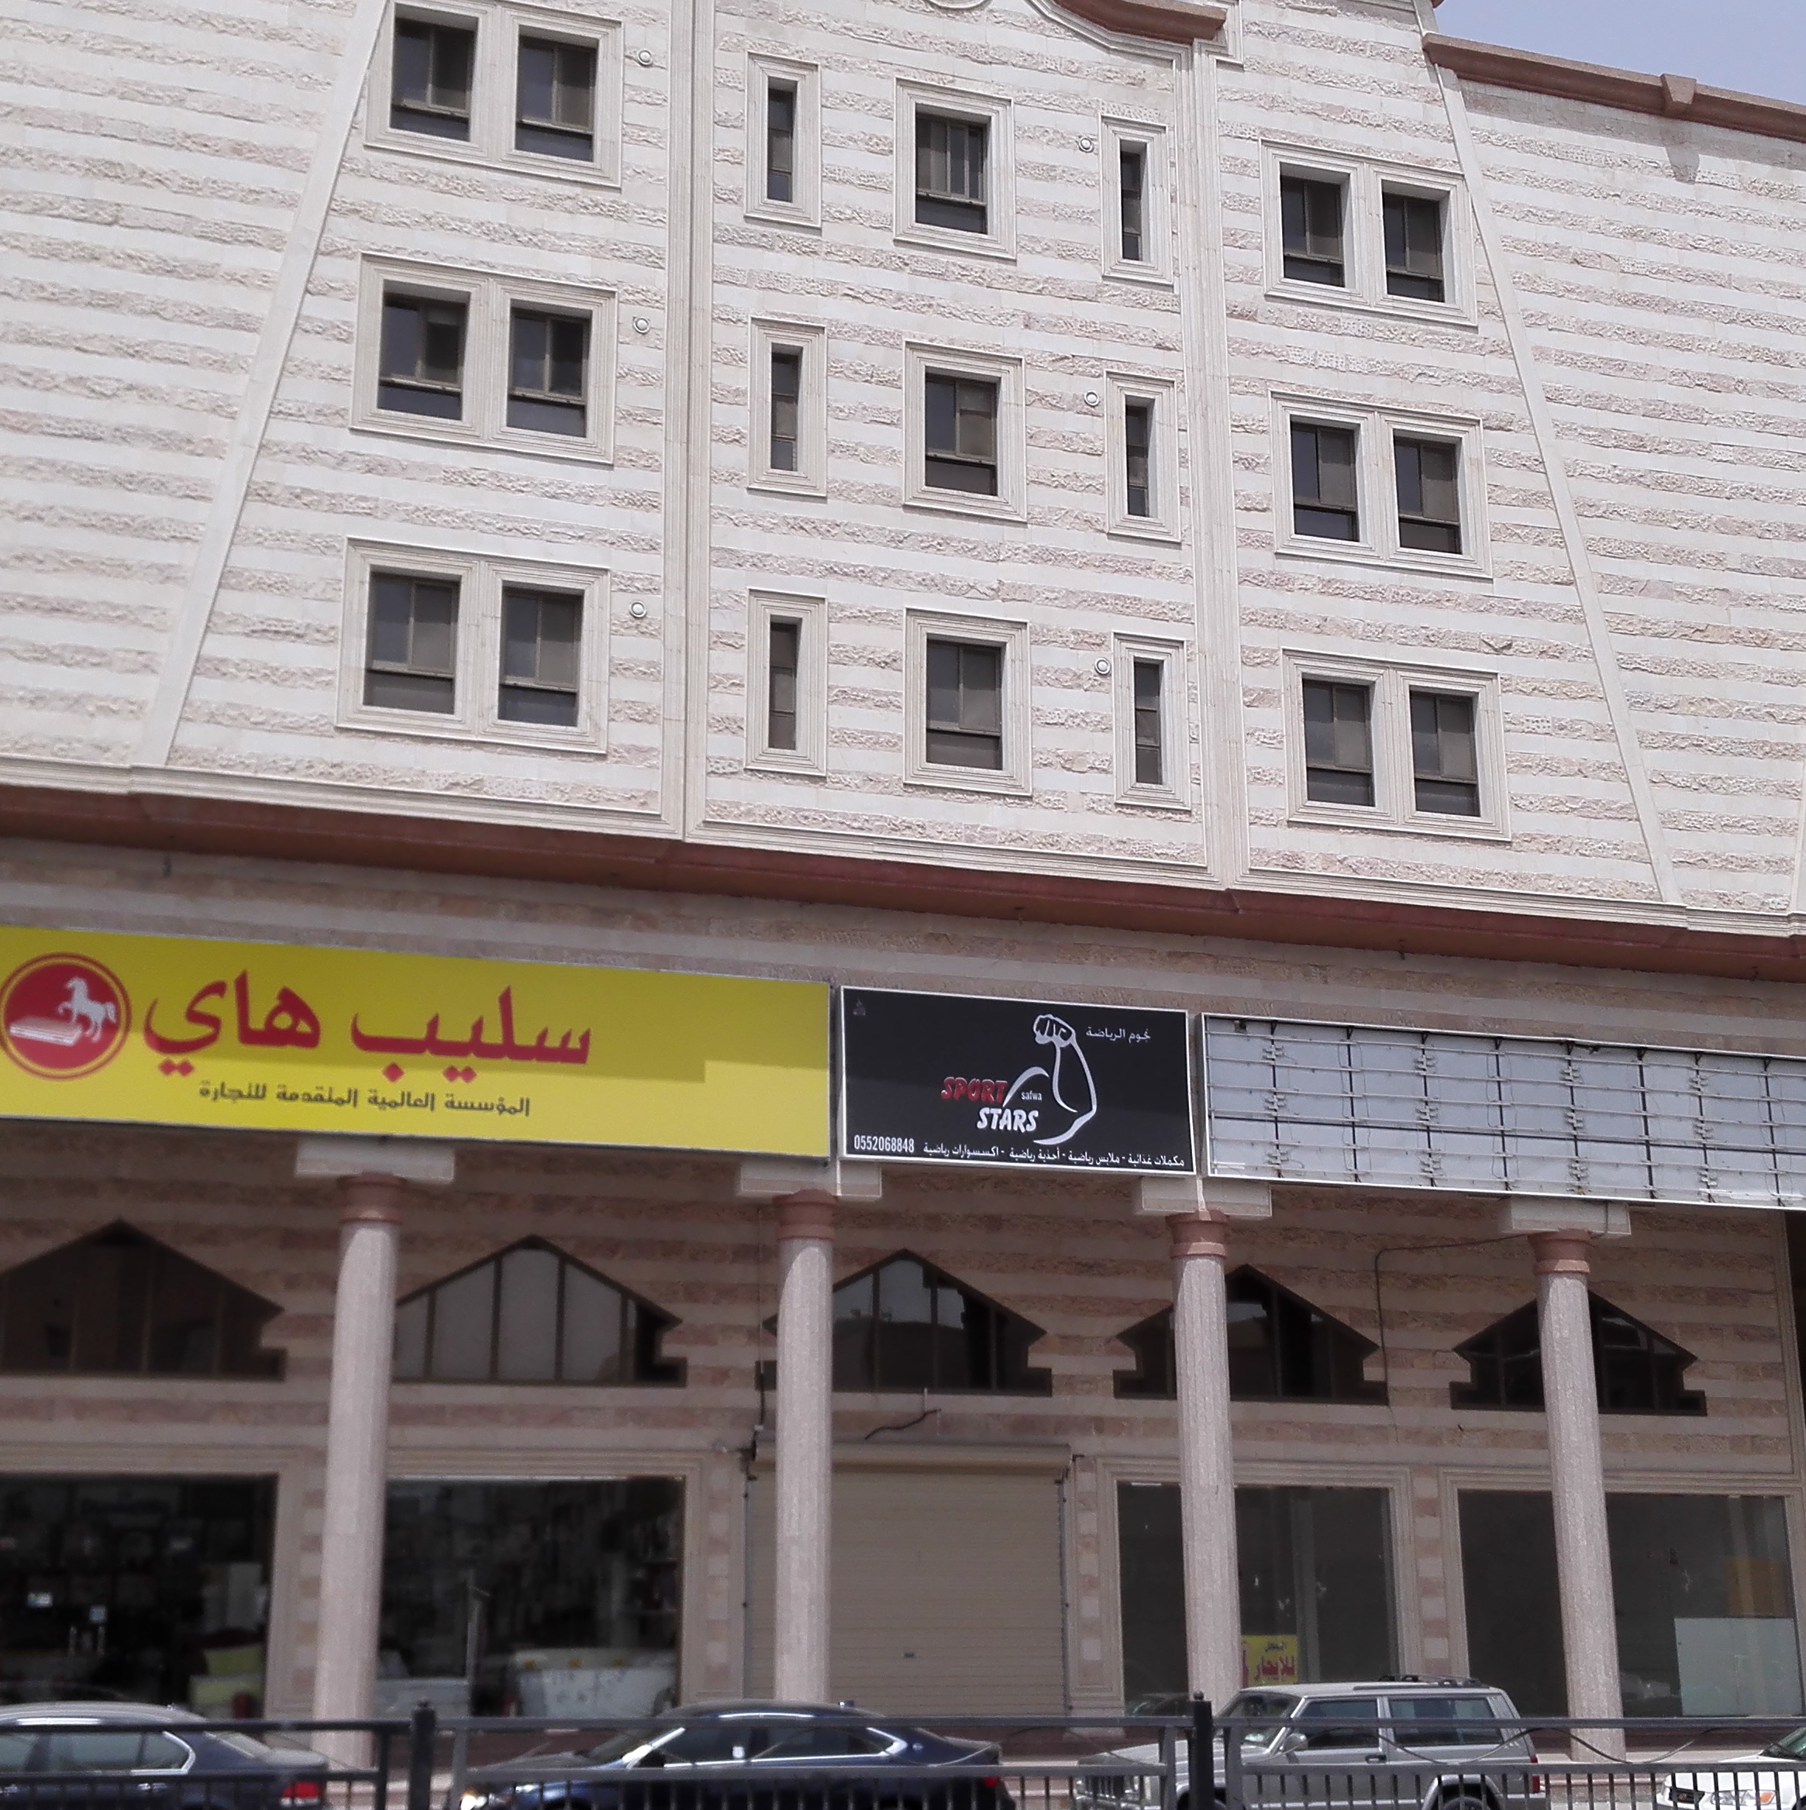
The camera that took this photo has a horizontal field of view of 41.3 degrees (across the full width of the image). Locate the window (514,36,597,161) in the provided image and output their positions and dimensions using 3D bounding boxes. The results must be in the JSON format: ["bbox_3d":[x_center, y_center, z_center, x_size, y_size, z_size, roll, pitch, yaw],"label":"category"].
[{"bbox_3d":[-3.867,-9.100,26.838,0.890,1.570,0.150,4,-16,-17],"label":"window"}]

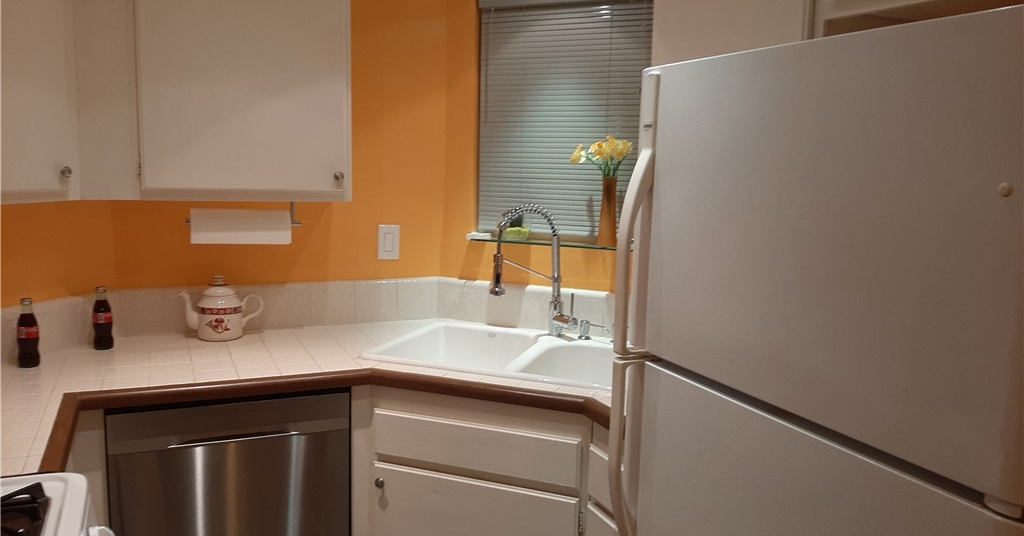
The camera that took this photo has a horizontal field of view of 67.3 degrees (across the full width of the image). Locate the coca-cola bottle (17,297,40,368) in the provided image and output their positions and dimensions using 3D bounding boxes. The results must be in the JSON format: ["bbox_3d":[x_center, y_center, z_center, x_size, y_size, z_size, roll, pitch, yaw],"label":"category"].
[{"bbox_3d":[-1.356,0.179,2.151,0.057,0.193,0.057,-4,10,-37],"label":"coca-cola bottle"}]

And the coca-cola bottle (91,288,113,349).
[{"bbox_3d":[-1.261,0.152,2.366,0.057,0.193,0.057,-4,9,-32],"label":"coca-cola bottle"}]

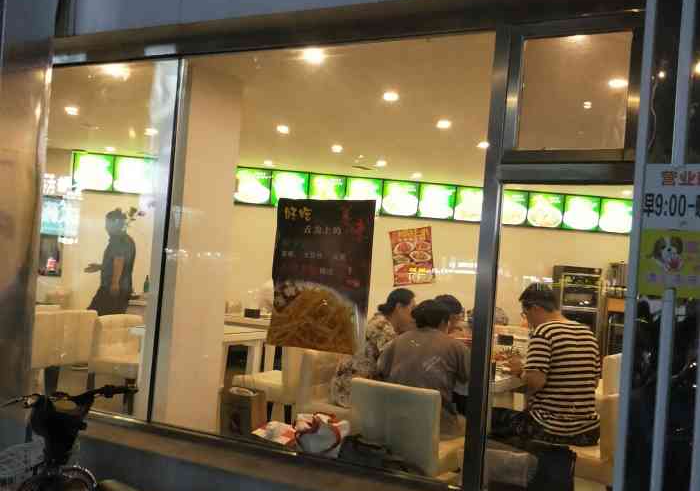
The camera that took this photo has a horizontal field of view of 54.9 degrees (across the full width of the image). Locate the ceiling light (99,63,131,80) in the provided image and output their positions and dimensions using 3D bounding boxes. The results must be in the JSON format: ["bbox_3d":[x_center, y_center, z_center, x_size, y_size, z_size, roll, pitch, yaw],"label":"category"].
[{"bbox_3d":[-1.613,-1.201,4.624,0.150,0.050,0.150,3,-2,25],"label":"ceiling light"}]

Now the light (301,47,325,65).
[{"bbox_3d":[-0.218,-1.116,3.978,0.120,0.050,0.120,3,-2,25],"label":"light"}]

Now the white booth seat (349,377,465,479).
[{"bbox_3d":[0.310,1.132,3.657,0.490,0.800,0.530,3,-2,25],"label":"white booth seat"}]

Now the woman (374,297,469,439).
[{"bbox_3d":[0.431,0.930,3.824,0.500,1.230,0.720,3,-2,25],"label":"woman"}]

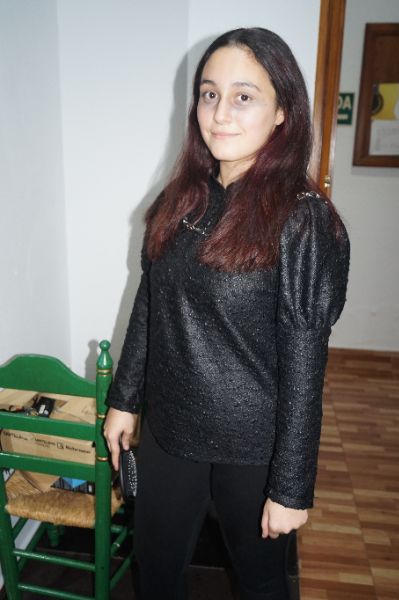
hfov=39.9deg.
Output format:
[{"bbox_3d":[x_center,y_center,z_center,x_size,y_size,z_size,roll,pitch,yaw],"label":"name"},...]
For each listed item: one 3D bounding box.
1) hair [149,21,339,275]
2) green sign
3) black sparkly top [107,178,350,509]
[{"bbox_3d":[0.090,-0.279,1.020,0.330,0.425,0.260,10,17,30],"label":"hair"},{"bbox_3d":[0.902,-1.316,3.784,0.300,0.200,0.010,3,15,7],"label":"green sign"},{"bbox_3d":[0.046,0.055,1.096,0.480,0.600,0.270,12,18,35],"label":"black sparkly top"}]

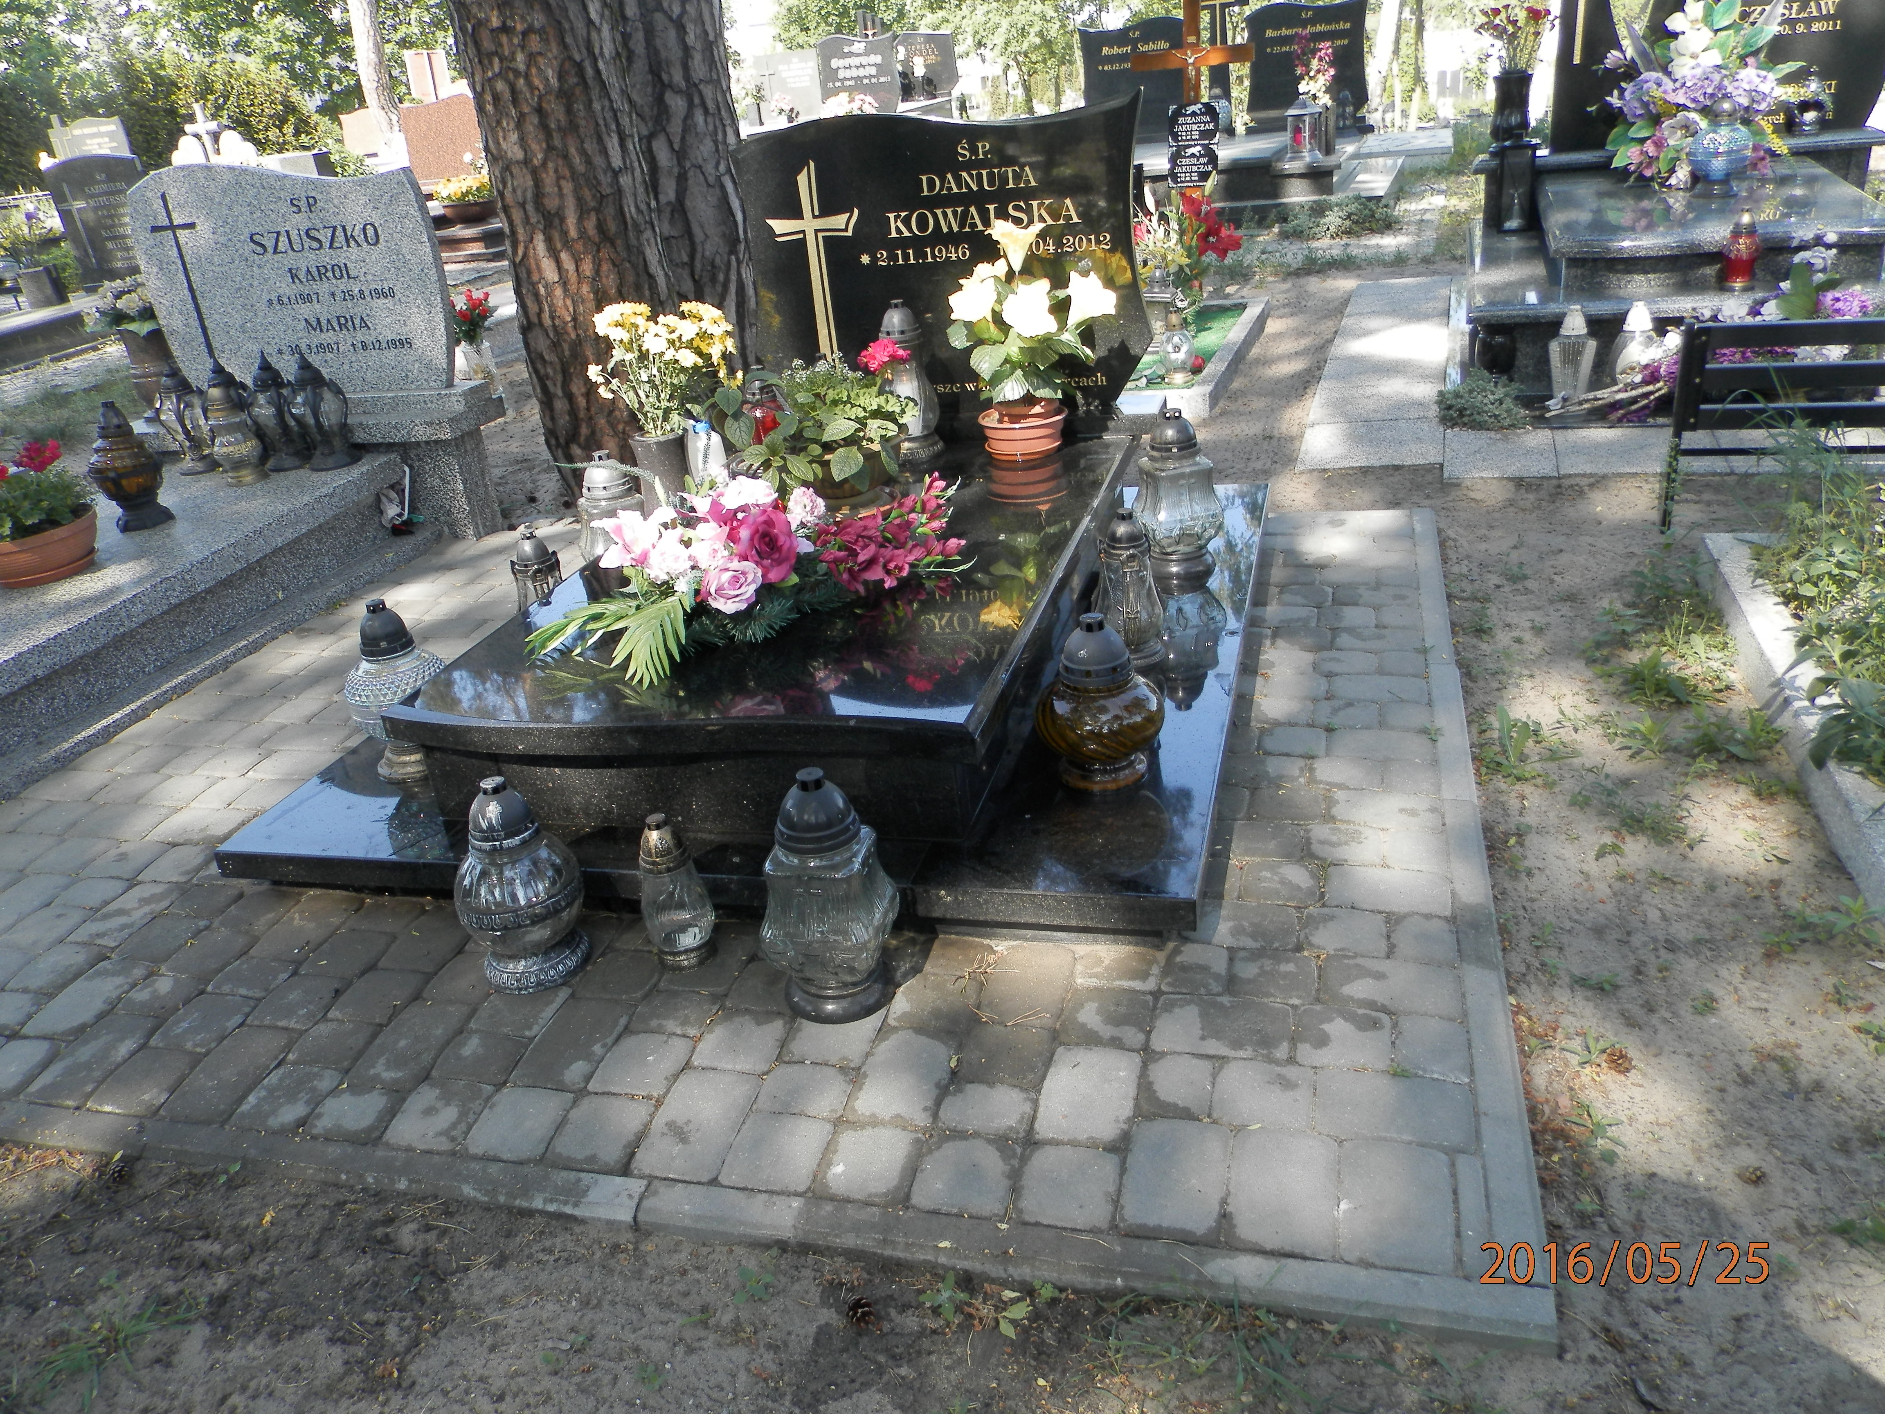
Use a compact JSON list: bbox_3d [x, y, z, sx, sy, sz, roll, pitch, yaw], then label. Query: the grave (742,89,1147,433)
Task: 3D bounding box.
[{"bbox_3d":[-0.049,-1.081,3.373,1.120,0.730,0.085,1,26,17],"label":"grave"}]

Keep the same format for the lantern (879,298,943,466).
[{"bbox_3d":[-0.083,-0.806,3.353,0.137,0.380,0.137,-6,25,3],"label":"lantern"}]

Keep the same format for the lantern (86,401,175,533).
[{"bbox_3d":[-2.251,-0.676,3.766,0.181,0.319,0.181,1,27,17],"label":"lantern"}]

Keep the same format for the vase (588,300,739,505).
[{"bbox_3d":[-0.571,-0.615,2.891,0.333,0.484,0.284,1,27,17],"label":"vase"}]

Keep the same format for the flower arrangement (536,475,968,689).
[{"bbox_3d":[-0.370,-0.247,2.421,0.830,0.235,0.480,-5,25,6],"label":"flower arrangement"}]

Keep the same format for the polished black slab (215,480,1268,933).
[{"bbox_3d":[-0.221,-0.207,2.893,1.684,0.333,1.843,1,27,17],"label":"polished black slab"}]

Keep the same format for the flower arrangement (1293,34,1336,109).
[{"bbox_3d":[2.095,-3.592,7.669,0.224,0.393,0.206,1,27,17],"label":"flower arrangement"}]

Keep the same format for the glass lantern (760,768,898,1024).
[{"bbox_3d":[-0.160,0.252,1.897,0.157,0.363,0.157,1,27,17],"label":"glass lantern"}]

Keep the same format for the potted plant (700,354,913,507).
[{"bbox_3d":[-0.285,-0.605,2.967,0.436,0.304,0.339,1,27,17],"label":"potted plant"}]

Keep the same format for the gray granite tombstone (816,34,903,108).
[{"bbox_3d":[-0.757,-5.828,12.500,0.800,0.680,0.090,1,26,17],"label":"gray granite tombstone"}]

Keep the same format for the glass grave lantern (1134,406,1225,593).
[{"bbox_3d":[0.501,-0.440,2.895,0.165,0.375,0.165,-11,25,-7],"label":"glass grave lantern"}]

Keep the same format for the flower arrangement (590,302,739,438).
[{"bbox_3d":[-0.583,-0.700,2.849,0.333,0.282,0.284,1,27,17],"label":"flower arrangement"}]

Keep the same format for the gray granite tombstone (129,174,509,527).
[{"bbox_3d":[-2.037,-1.094,4.278,1.186,1.162,0.302,1,27,17],"label":"gray granite tombstone"}]

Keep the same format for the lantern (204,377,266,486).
[{"bbox_3d":[-2.250,-0.878,4.313,0.145,0.300,0.145,1,26,17],"label":"lantern"}]

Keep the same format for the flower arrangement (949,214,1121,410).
[{"bbox_3d":[0.207,-0.908,3.159,0.420,0.430,0.360,1,26,17],"label":"flower arrangement"}]

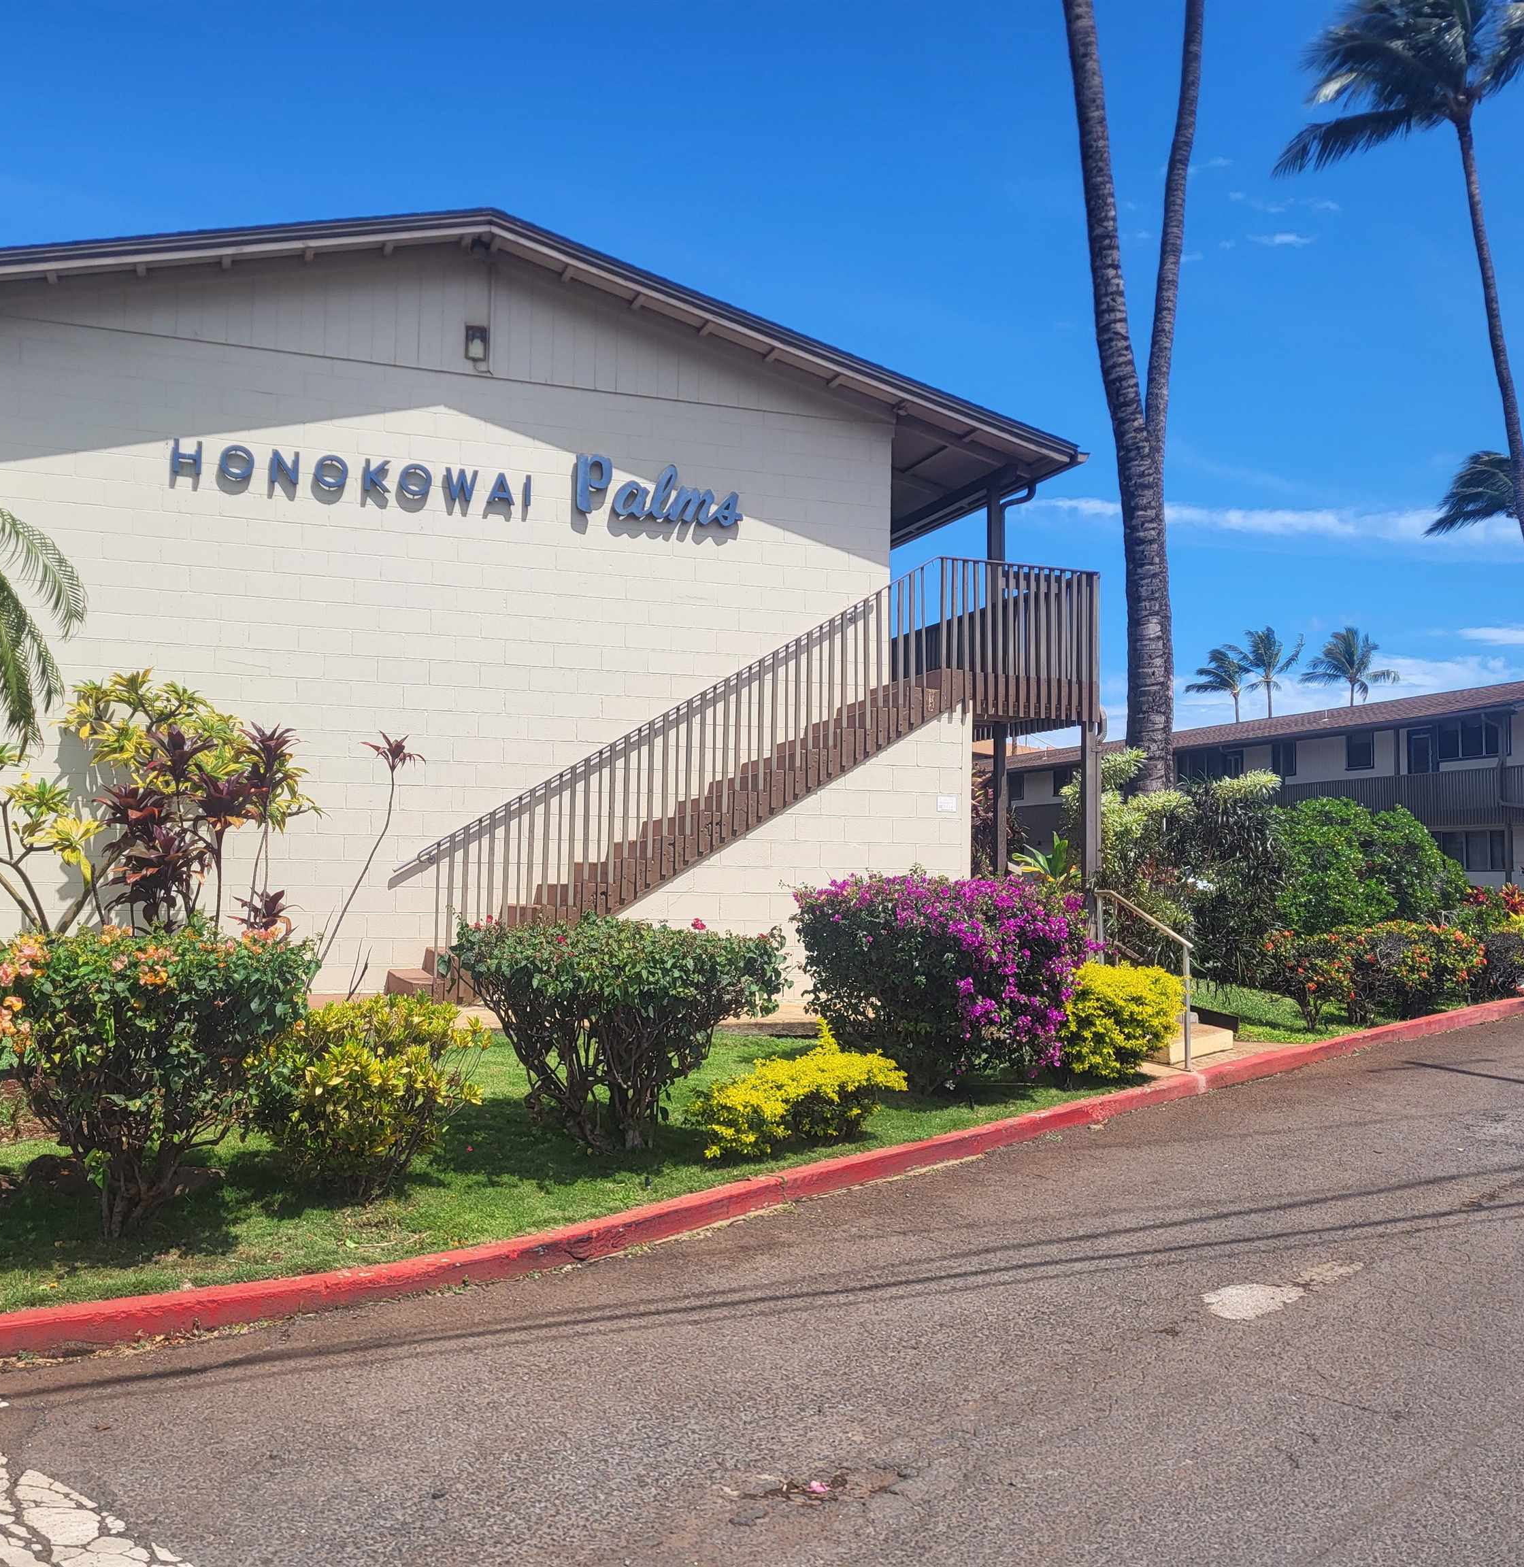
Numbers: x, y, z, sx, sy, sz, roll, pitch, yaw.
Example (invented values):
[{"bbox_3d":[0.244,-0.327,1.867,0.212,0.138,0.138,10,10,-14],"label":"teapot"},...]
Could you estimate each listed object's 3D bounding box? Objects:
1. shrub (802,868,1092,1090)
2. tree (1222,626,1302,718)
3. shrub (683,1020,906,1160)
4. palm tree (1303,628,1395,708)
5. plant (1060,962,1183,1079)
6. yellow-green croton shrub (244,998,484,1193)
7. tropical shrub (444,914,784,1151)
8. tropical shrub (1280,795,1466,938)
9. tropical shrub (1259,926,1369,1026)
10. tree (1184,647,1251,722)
[{"bbox_3d":[1.108,1.204,9.685,1.811,1.308,1.500,0,-5,7],"label":"shrub"},{"bbox_3d":[33.098,-0.384,103.400,4.943,20.226,5.200,-1,-5,18],"label":"tree"},{"bbox_3d":[0.172,1.658,8.500,1.202,0.760,1.000,1,-5,0],"label":"shrub"},{"bbox_3d":[31.418,-0.721,83.367,5.200,15.300,5.000,1,-5,0],"label":"palm tree"},{"bbox_3d":[2.518,1.637,11.004,0.870,0.762,0.850,-1,-5,13],"label":"plant"},{"bbox_3d":[-1.682,1.326,6.713,1.026,0.837,0.980,2,-5,-14],"label":"yellow-green croton shrub"},{"bbox_3d":[-0.718,1.193,7.627,1.643,1.105,1.350,1,-5,-5],"label":"tropical shrub"},{"bbox_3d":[6.821,1.249,17.561,1.996,2.193,2.100,-1,-5,21],"label":"tropical shrub"},{"bbox_3d":[5.053,1.776,14.350,1.015,0.940,1.000,1,-5,0],"label":"tropical shrub"},{"bbox_3d":[30.689,0.312,105.348,4.770,19.125,5.000,-1,-5,16],"label":"tree"}]

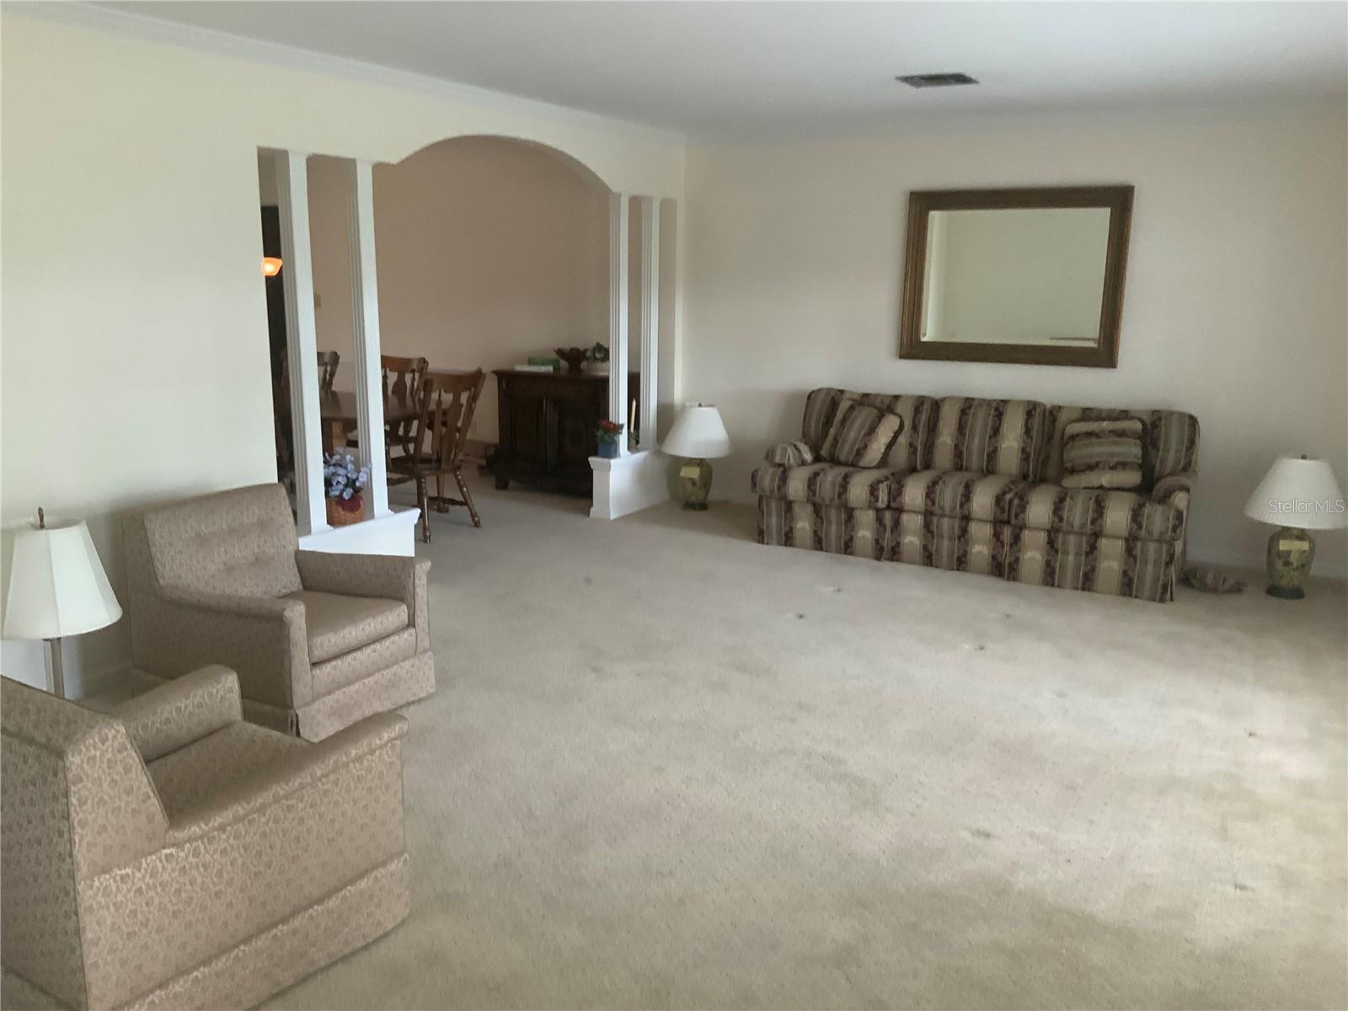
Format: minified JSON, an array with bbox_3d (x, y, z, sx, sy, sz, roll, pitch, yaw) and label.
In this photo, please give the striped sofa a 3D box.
[{"bbox_3d":[1.664,-0.146,6.327,2.260,0.850,0.930,7,13,30],"label":"striped sofa"}]

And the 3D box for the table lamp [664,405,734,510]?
[{"bbox_3d":[0.155,-0.318,7.561,0.460,0.680,0.460,0,12,0],"label":"table lamp"}]

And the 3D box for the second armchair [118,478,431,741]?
[{"bbox_3d":[-1.408,0.363,4.067,0.830,0.725,0.680,7,13,30],"label":"second armchair"}]

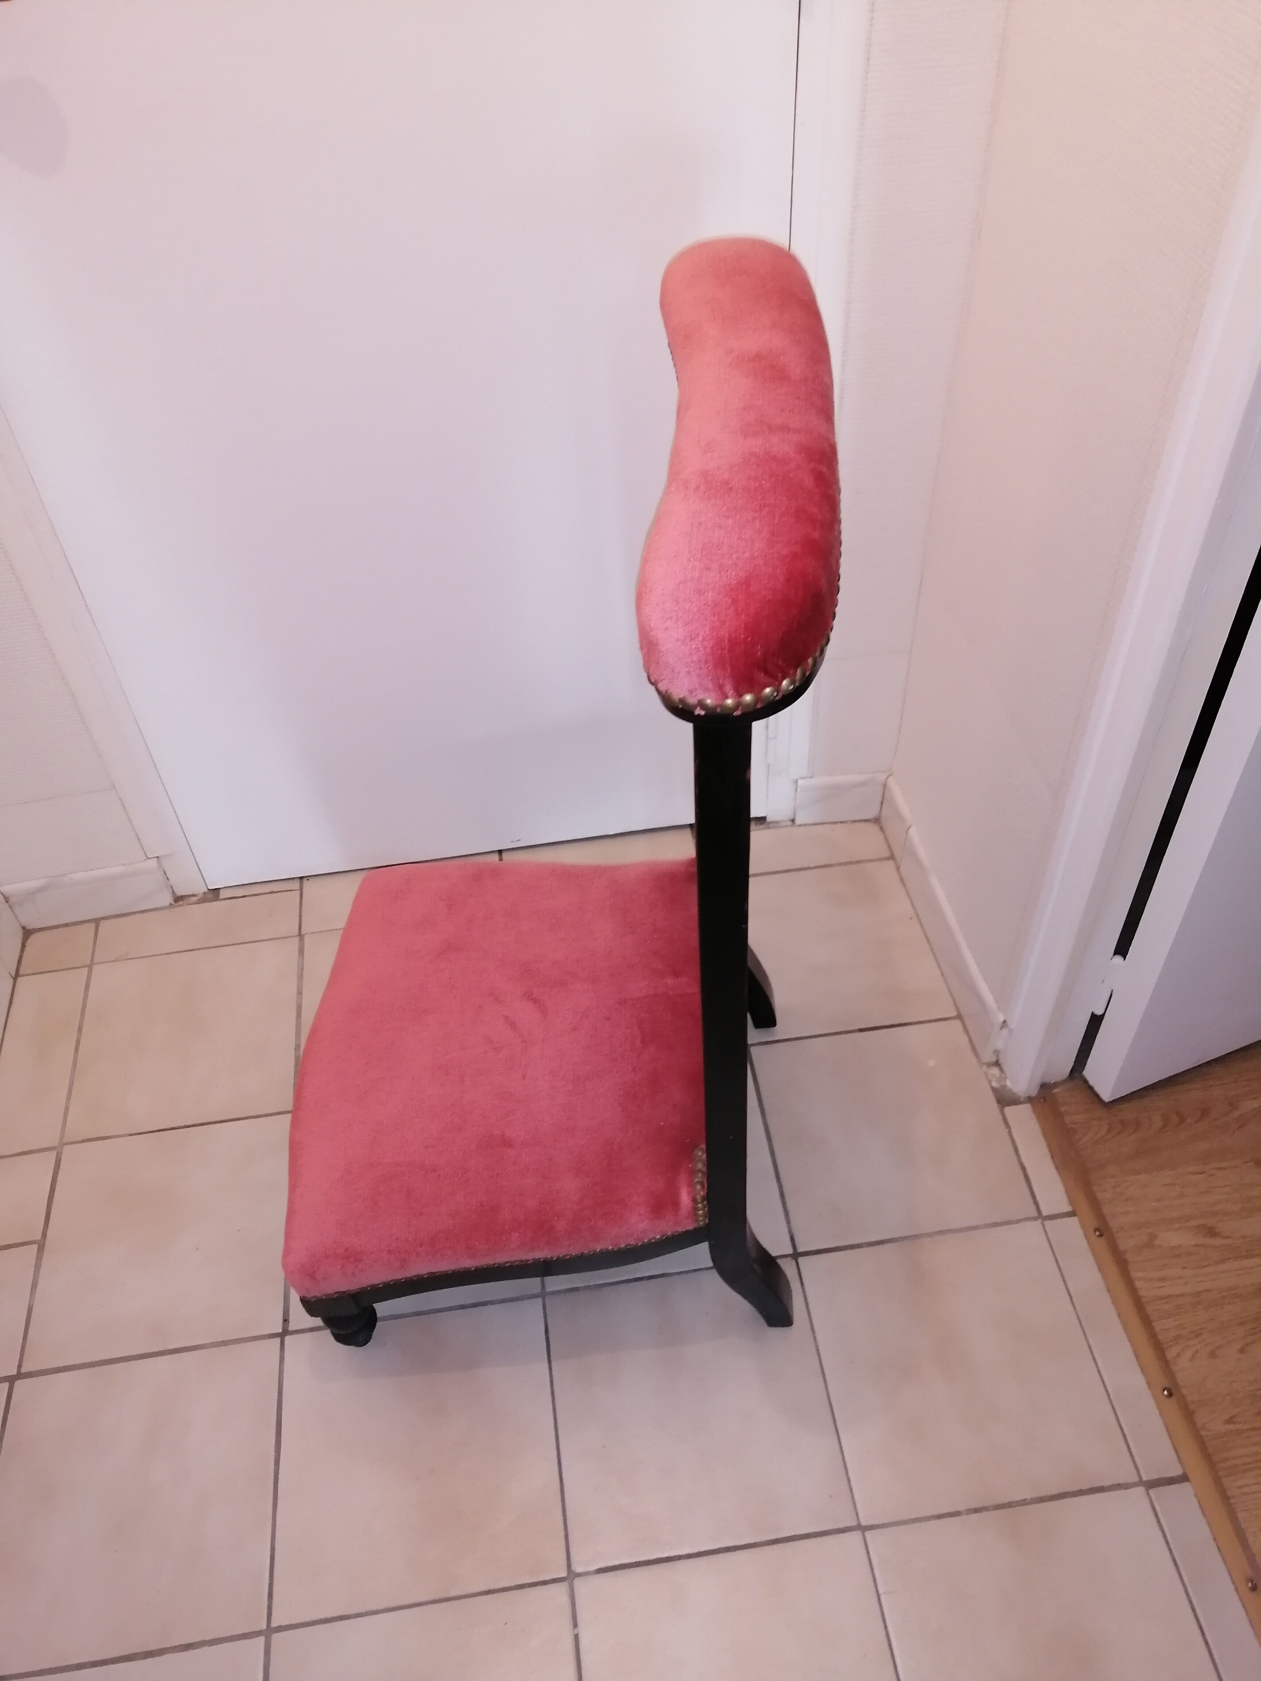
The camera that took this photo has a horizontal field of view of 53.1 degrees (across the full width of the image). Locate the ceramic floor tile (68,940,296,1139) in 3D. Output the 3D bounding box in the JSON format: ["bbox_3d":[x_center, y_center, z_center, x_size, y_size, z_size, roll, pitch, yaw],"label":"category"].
[{"bbox_3d":[-0.525,0.234,1.508,0.253,0.010,0.256,-7,46,-4],"label":"ceramic floor tile"}]

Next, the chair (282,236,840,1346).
[{"bbox_3d":[-0.088,0.049,1.030,0.473,0.882,0.430,-2,47,2],"label":"chair"}]

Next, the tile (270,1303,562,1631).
[{"bbox_3d":[-0.197,0.564,1.167,0.251,0.010,0.247,-7,47,-4],"label":"tile"}]

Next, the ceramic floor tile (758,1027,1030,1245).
[{"bbox_3d":[0.281,0.319,1.388,0.253,0.010,0.252,-7,46,-4],"label":"ceramic floor tile"}]

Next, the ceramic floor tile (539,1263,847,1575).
[{"bbox_3d":[0.058,0.530,1.183,0.251,0.010,0.247,-7,47,-4],"label":"ceramic floor tile"}]

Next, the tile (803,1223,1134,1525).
[{"bbox_3d":[0.315,0.501,1.210,0.253,0.010,0.252,-7,46,-4],"label":"tile"}]

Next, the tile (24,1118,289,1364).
[{"bbox_3d":[-0.486,0.418,1.328,0.252,0.010,0.250,-7,46,-4],"label":"tile"}]

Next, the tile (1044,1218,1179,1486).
[{"bbox_3d":[0.459,0.478,1.209,0.034,0.010,0.247,-7,47,-4],"label":"tile"}]

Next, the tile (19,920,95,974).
[{"bbox_3d":[-0.721,0.139,1.593,0.084,0.010,0.066,-7,47,-4],"label":"tile"}]

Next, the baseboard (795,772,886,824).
[{"bbox_3d":[0.272,-0.056,1.653,0.109,0.083,0.011,-7,47,-4],"label":"baseboard"}]

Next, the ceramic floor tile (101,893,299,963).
[{"bbox_3d":[-0.554,0.114,1.625,0.256,0.010,0.070,-7,46,-4],"label":"ceramic floor tile"}]

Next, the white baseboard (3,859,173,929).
[{"bbox_3d":[-0.684,0.066,1.595,0.181,0.083,0.011,-7,47,-4],"label":"white baseboard"}]

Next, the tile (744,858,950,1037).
[{"bbox_3d":[0.241,0.135,1.567,0.254,0.010,0.252,-7,46,-4],"label":"tile"}]

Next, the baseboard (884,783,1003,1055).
[{"bbox_3d":[0.368,0.087,1.514,0.011,0.083,0.377,-9,47,-5],"label":"baseboard"}]

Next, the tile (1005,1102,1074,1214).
[{"bbox_3d":[0.435,0.344,1.356,0.035,0.010,0.129,-7,46,-4],"label":"tile"}]

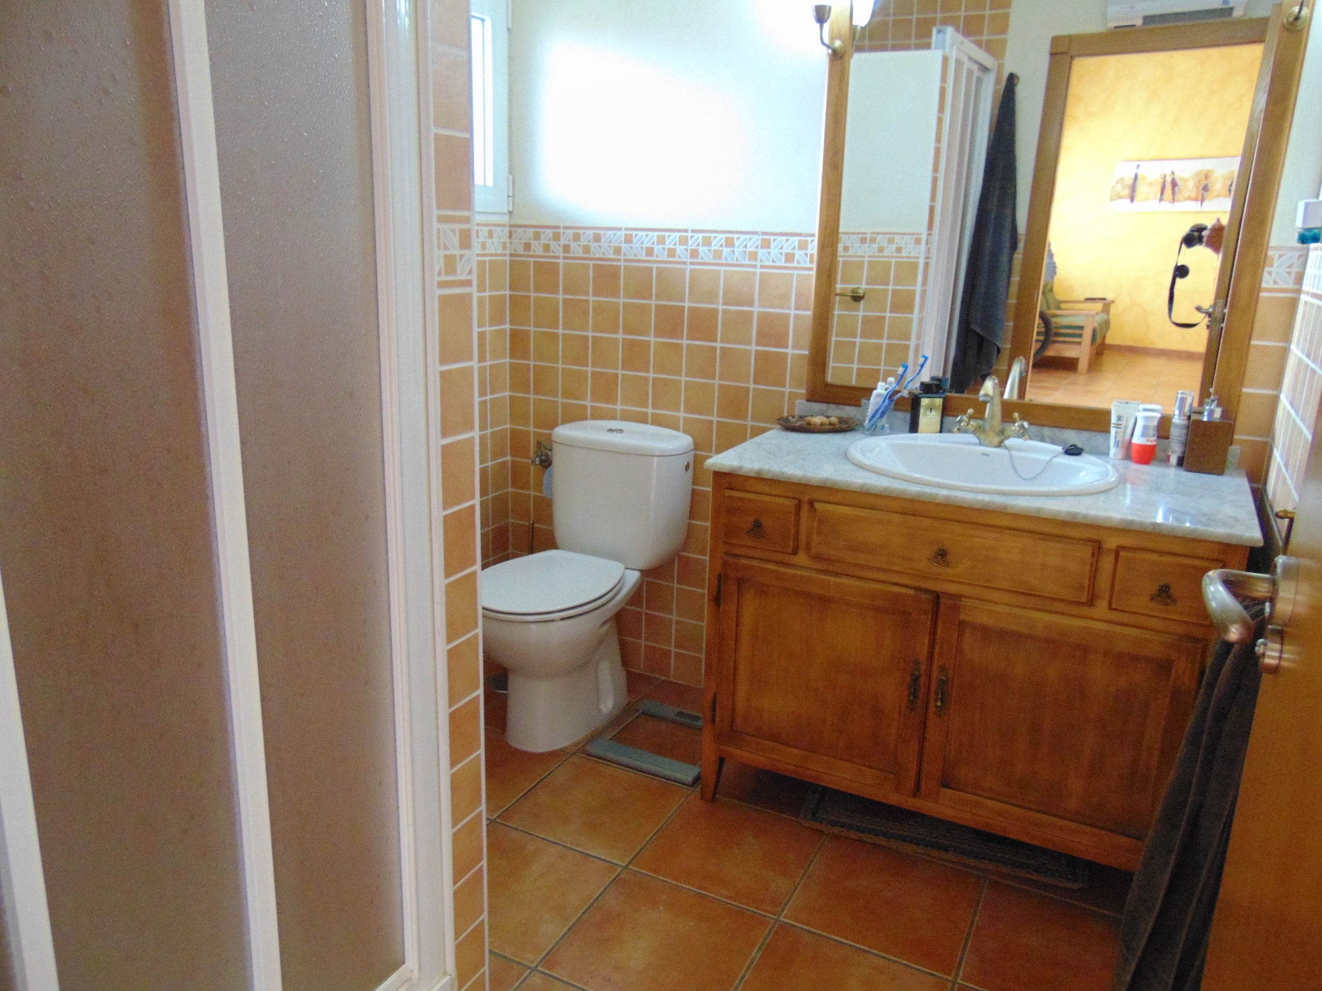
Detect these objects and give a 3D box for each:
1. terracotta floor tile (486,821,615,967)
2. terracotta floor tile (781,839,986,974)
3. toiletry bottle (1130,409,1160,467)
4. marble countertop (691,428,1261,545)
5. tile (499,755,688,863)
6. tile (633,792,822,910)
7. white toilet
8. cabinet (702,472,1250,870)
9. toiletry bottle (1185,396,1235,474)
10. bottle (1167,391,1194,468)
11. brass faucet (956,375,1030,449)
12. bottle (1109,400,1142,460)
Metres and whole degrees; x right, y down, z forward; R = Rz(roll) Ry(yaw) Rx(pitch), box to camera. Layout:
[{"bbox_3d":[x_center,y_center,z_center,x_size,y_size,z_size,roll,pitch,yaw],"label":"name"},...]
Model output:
[{"bbox_3d":[-0.302,0.794,1.929,0.333,0.010,0.333,9,16,25],"label":"terracotta floor tile"},{"bbox_3d":[0.459,0.825,1.947,0.333,0.010,0.333,9,16,25],"label":"terracotta floor tile"},{"bbox_3d":[1.065,-0.126,2.105,0.054,0.108,0.052,9,16,26],"label":"toiletry bottle"},{"bbox_3d":[0.677,-0.052,2.048,1.020,0.023,0.595,9,16,27],"label":"marble countertop"},{"bbox_3d":[-0.149,0.729,2.235,0.333,0.010,0.333,9,16,25],"label":"tile"},{"bbox_3d":[0.154,0.777,2.089,0.333,0.010,0.333,9,16,25],"label":"tile"},{"bbox_3d":[-0.225,0.236,2.513,0.385,0.775,0.670,9,16,25],"label":"white toilet"},{"bbox_3d":[0.662,0.348,2.173,1.000,0.798,0.530,9,16,25],"label":"cabinet"},{"bbox_3d":[1.168,-0.129,2.033,0.073,0.155,0.073,9,16,25],"label":"toiletry bottle"},{"bbox_3d":[1.124,-0.144,2.067,0.032,0.162,0.032,9,16,25],"label":"bottle"},{"bbox_3d":[0.716,-0.180,2.082,0.157,0.163,0.175,9,16,26],"label":"brass faucet"},{"bbox_3d":[1.027,-0.146,2.122,0.056,0.130,0.035,9,16,25],"label":"bottle"}]

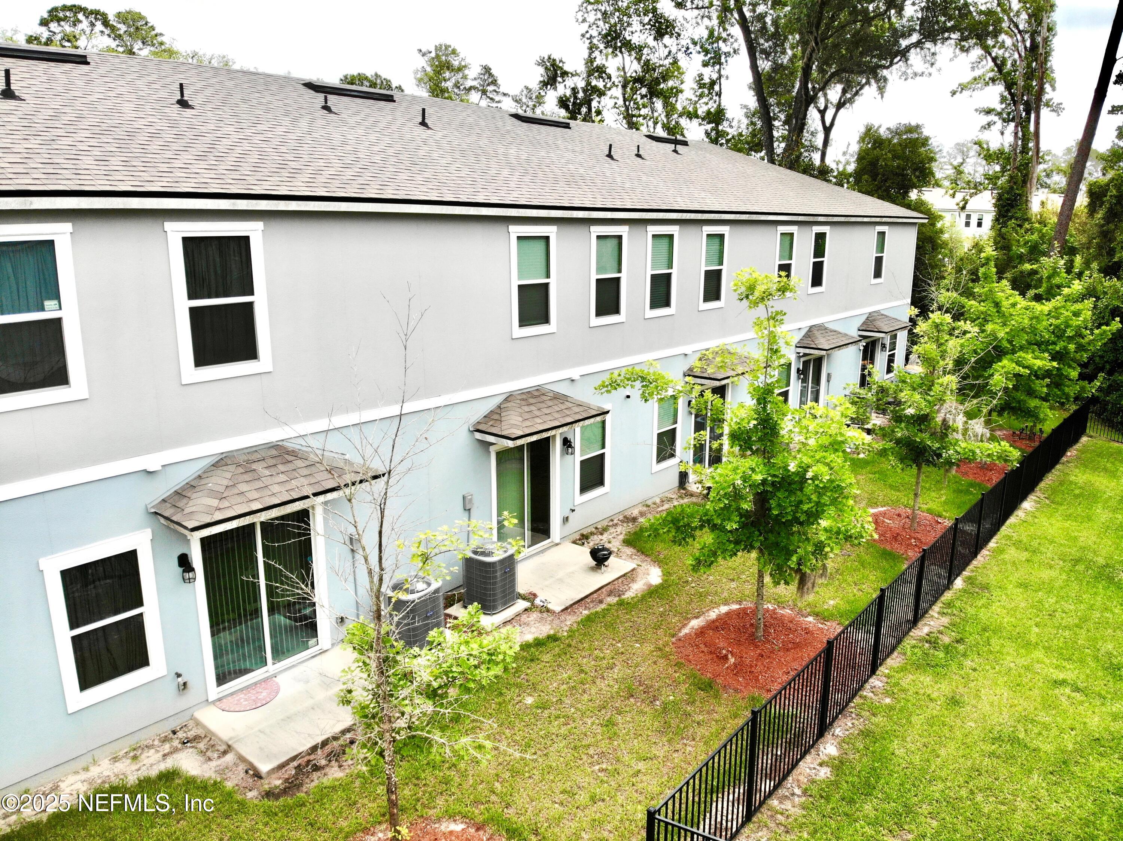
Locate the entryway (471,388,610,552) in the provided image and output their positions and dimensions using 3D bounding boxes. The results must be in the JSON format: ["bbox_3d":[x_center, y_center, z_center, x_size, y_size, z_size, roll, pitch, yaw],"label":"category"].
[{"bbox_3d":[-0.295,1.051,13.081,0.970,3.080,2.470,12,18,39],"label":"entryway"}]

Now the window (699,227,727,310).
[{"bbox_3d":[3.461,-3.421,17.513,0.100,1.823,1.152,12,18,39],"label":"window"}]

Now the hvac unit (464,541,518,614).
[{"bbox_3d":[-1.098,2.444,12.154,0.660,0.840,0.660,12,18,39],"label":"hvac unit"}]

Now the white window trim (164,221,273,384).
[{"bbox_3d":[-3.950,-1.370,9.114,0.100,1.823,1.152,12,18,39],"label":"white window trim"}]

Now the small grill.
[{"bbox_3d":[0.687,2.364,13.394,0.380,0.420,0.380,0,14,0],"label":"small grill"}]

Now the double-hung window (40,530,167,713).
[{"bbox_3d":[-4.962,2.202,8.548,0.100,1.830,1.080,12,18,39],"label":"double-hung window"}]

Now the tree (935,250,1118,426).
[{"bbox_3d":[13.420,-2.142,22.500,4.691,5.430,4.457,8,16,30],"label":"tree"}]

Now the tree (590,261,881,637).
[{"bbox_3d":[2.409,0.585,10.821,3.750,5.300,3.400,5,15,15],"label":"tree"}]

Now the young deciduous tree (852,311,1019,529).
[{"bbox_3d":[7.421,0.048,15.452,3.081,4.430,2.927,7,15,26],"label":"young deciduous tree"}]

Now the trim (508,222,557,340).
[{"bbox_3d":[-0.432,-2.344,13.101,0.100,1.823,1.152,12,18,39],"label":"trim"}]

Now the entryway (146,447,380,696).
[{"bbox_3d":[-3.479,1.924,9.836,0.900,3.150,2.610,12,18,39],"label":"entryway"}]

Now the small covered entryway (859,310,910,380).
[{"bbox_3d":[10.344,-1.880,25.050,0.970,3.080,2.470,12,18,39],"label":"small covered entryway"}]

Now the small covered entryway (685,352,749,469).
[{"bbox_3d":[3.737,-0.060,17.618,0.970,3.080,2.470,12,18,39],"label":"small covered entryway"}]

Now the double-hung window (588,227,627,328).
[{"bbox_3d":[0.871,-2.637,14.256,0.100,1.775,1.100,12,18,39],"label":"double-hung window"}]

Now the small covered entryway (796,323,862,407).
[{"bbox_3d":[7.685,-1.165,22.489,0.900,3.150,2.610,12,18,39],"label":"small covered entryway"}]

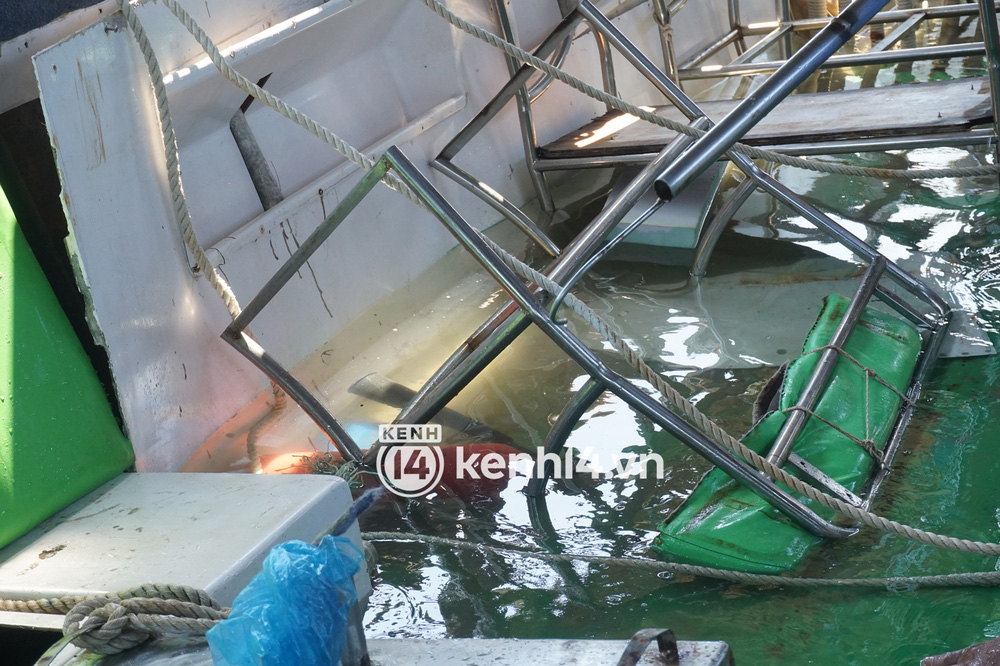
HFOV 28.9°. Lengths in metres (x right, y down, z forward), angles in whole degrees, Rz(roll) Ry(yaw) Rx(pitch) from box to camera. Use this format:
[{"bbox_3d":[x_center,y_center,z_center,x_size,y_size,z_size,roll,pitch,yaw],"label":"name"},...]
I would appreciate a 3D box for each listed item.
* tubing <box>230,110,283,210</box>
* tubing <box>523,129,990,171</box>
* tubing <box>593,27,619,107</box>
[{"bbox_3d":[-0.526,-0.371,4.200,0.044,0.225,0.044,-20,-3,-29],"label":"tubing"},{"bbox_3d":[0.564,-0.398,4.275,1.029,0.029,0.029,-2,16,22],"label":"tubing"},{"bbox_3d":[0.260,-0.649,4.750,0.042,0.200,0.033,-1,15,22],"label":"tubing"}]

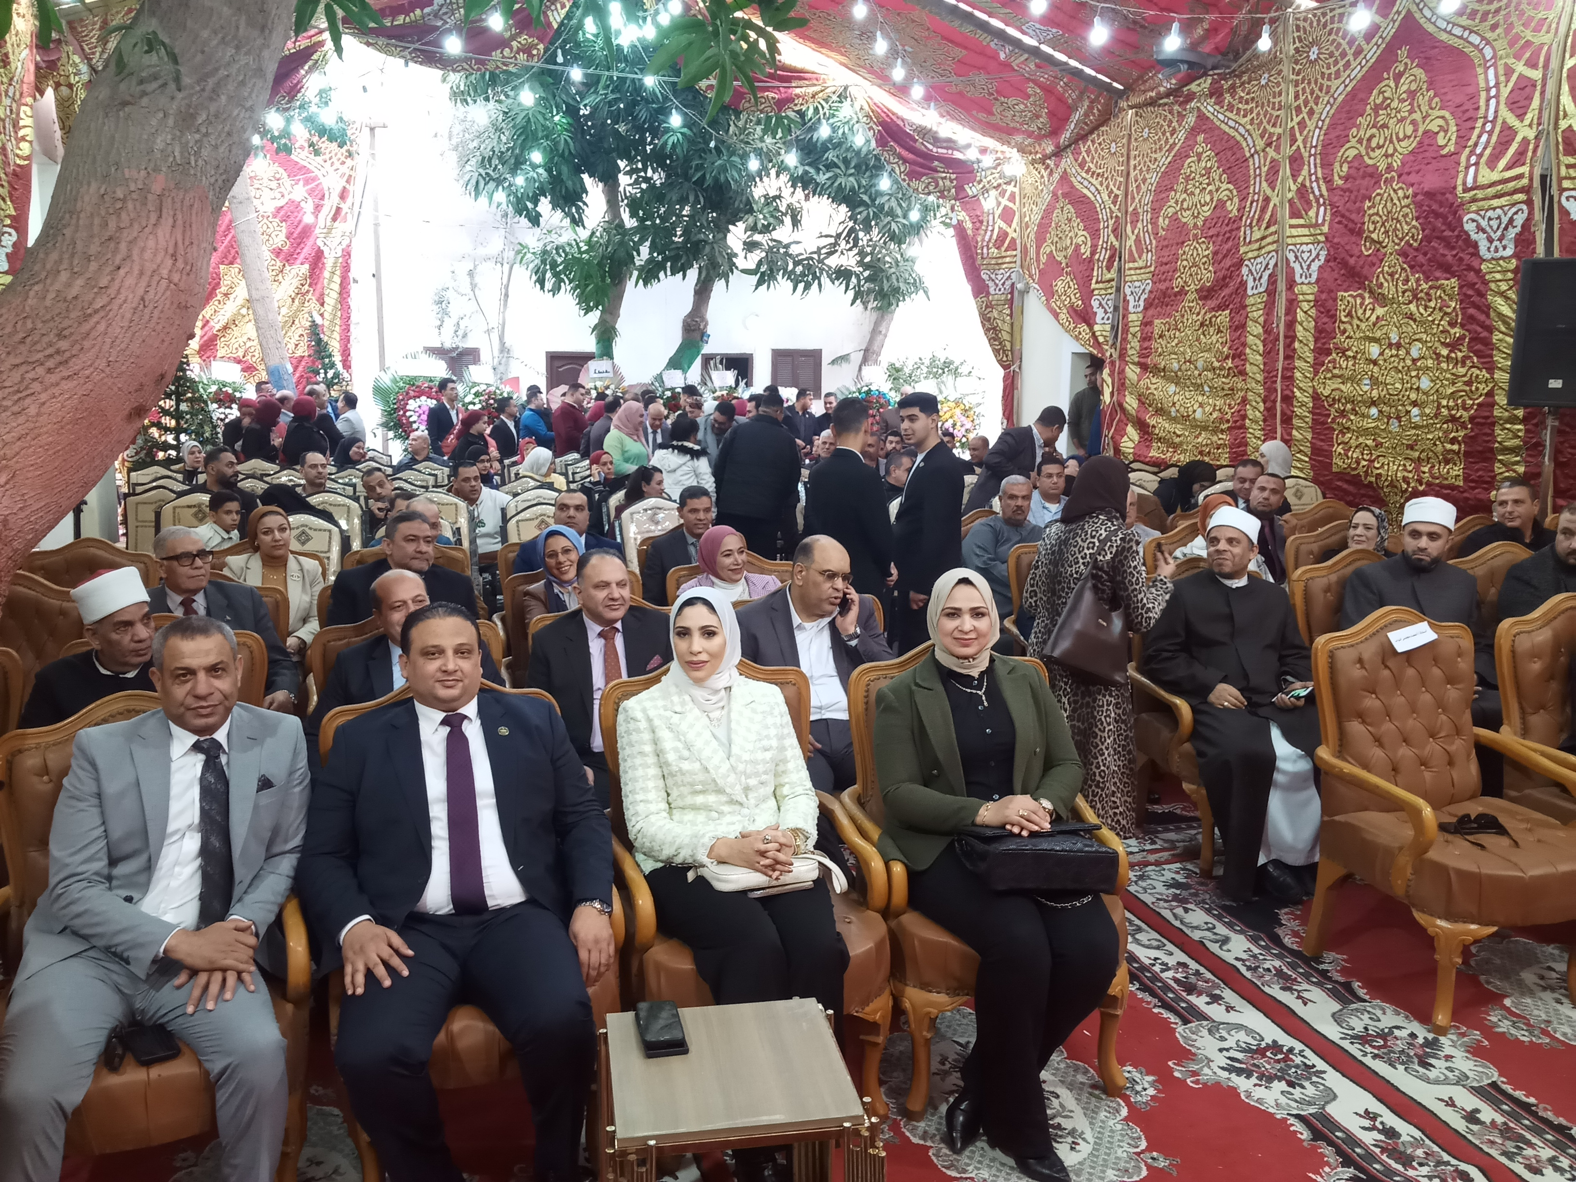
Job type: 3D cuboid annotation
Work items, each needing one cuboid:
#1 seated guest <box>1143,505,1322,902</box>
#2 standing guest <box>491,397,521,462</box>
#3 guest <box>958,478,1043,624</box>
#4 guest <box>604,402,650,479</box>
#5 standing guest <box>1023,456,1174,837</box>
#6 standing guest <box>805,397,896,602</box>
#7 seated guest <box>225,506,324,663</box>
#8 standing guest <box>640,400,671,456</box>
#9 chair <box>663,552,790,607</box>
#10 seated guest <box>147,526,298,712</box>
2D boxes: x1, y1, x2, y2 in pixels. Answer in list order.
[{"bbox_3d":[1.661,0.380,4.654,0.600,1.360,0.800,-2,10,-10],"label":"seated guest"},{"bbox_3d":[-3.183,-1.360,14.434,0.300,1.653,0.470,4,10,23],"label":"standing guest"},{"bbox_3d":[1.159,0.097,6.431,0.580,1.290,0.800,-2,9,-10],"label":"guest"},{"bbox_3d":[-1.400,-0.797,11.117,0.420,1.640,0.480,-1,9,-8],"label":"guest"},{"bbox_3d":[1.228,0.242,5.062,0.500,1.538,0.430,5,11,29],"label":"standing guest"},{"bbox_3d":[0.305,-0.094,6.264,0.470,1.730,0.310,3,10,20],"label":"standing guest"},{"bbox_3d":[-2.170,0.311,5.371,0.560,1.290,0.780,-3,10,-19],"label":"seated guest"},{"bbox_3d":[-1.192,-0.925,11.833,0.500,1.640,0.330,0,9,-3],"label":"standing guest"},{"bbox_3d":[-0.159,0.395,5.284,0.640,1.080,0.700,-3,10,-18],"label":"chair"},{"bbox_3d":[-1.974,0.444,4.417,0.580,1.280,0.820,-5,10,-25],"label":"seated guest"}]

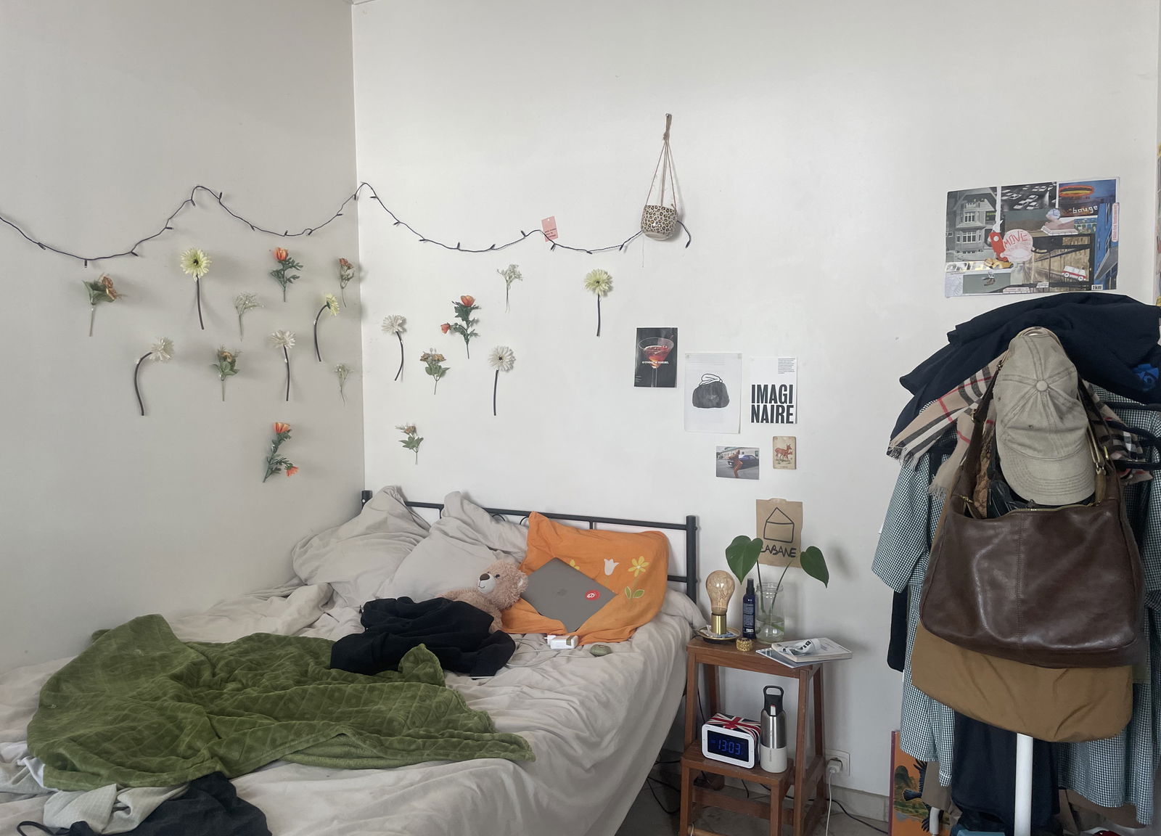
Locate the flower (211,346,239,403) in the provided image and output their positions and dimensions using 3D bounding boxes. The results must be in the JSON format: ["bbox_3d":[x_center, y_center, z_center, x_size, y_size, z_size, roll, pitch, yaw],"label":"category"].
[{"bbox_3d":[-1.168,-0.145,2.869,0.070,0.182,0.100,1,4,27],"label":"flower"}]

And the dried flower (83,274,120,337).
[{"bbox_3d":[-1.380,-0.323,2.511,0.090,0.182,0.090,1,4,27],"label":"dried flower"}]

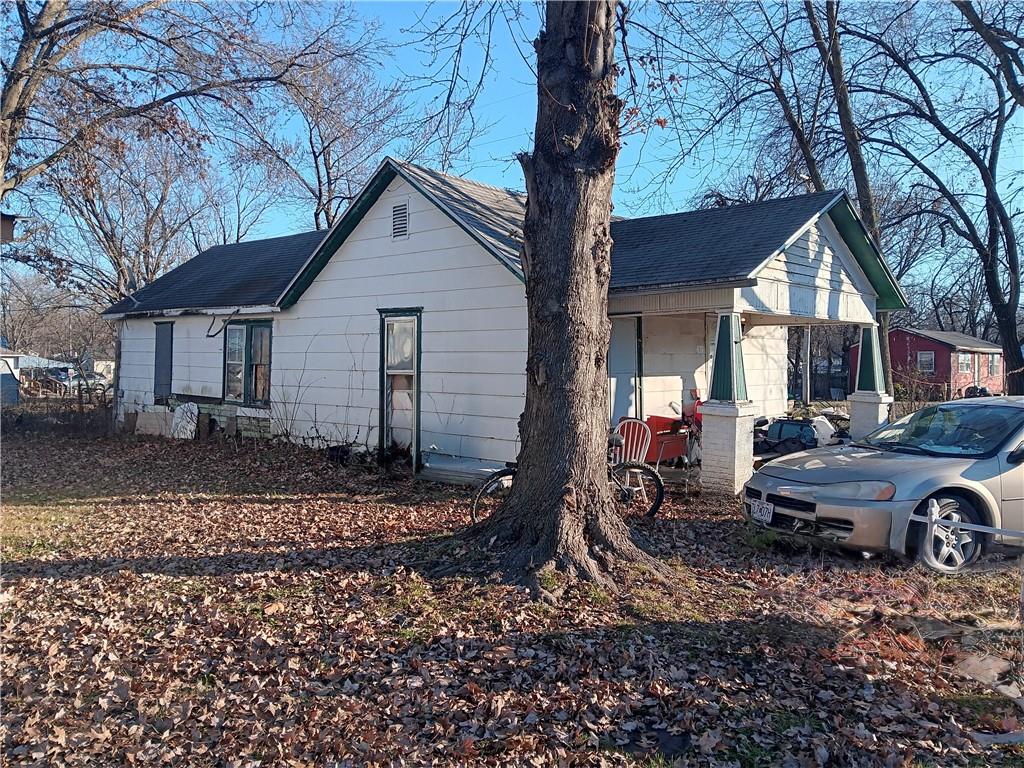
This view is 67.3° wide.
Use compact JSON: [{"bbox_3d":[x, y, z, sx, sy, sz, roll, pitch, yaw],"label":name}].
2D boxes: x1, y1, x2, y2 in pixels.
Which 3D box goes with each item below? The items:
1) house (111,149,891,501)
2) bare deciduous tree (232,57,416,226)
[{"bbox_3d":[-0.786,-1.120,15.537,14.350,4.410,8.480,2,3,40],"label":"house"},{"bbox_3d":[-5.887,-4.632,24.216,5.554,10.934,5.554,0,2,0],"label":"bare deciduous tree"}]

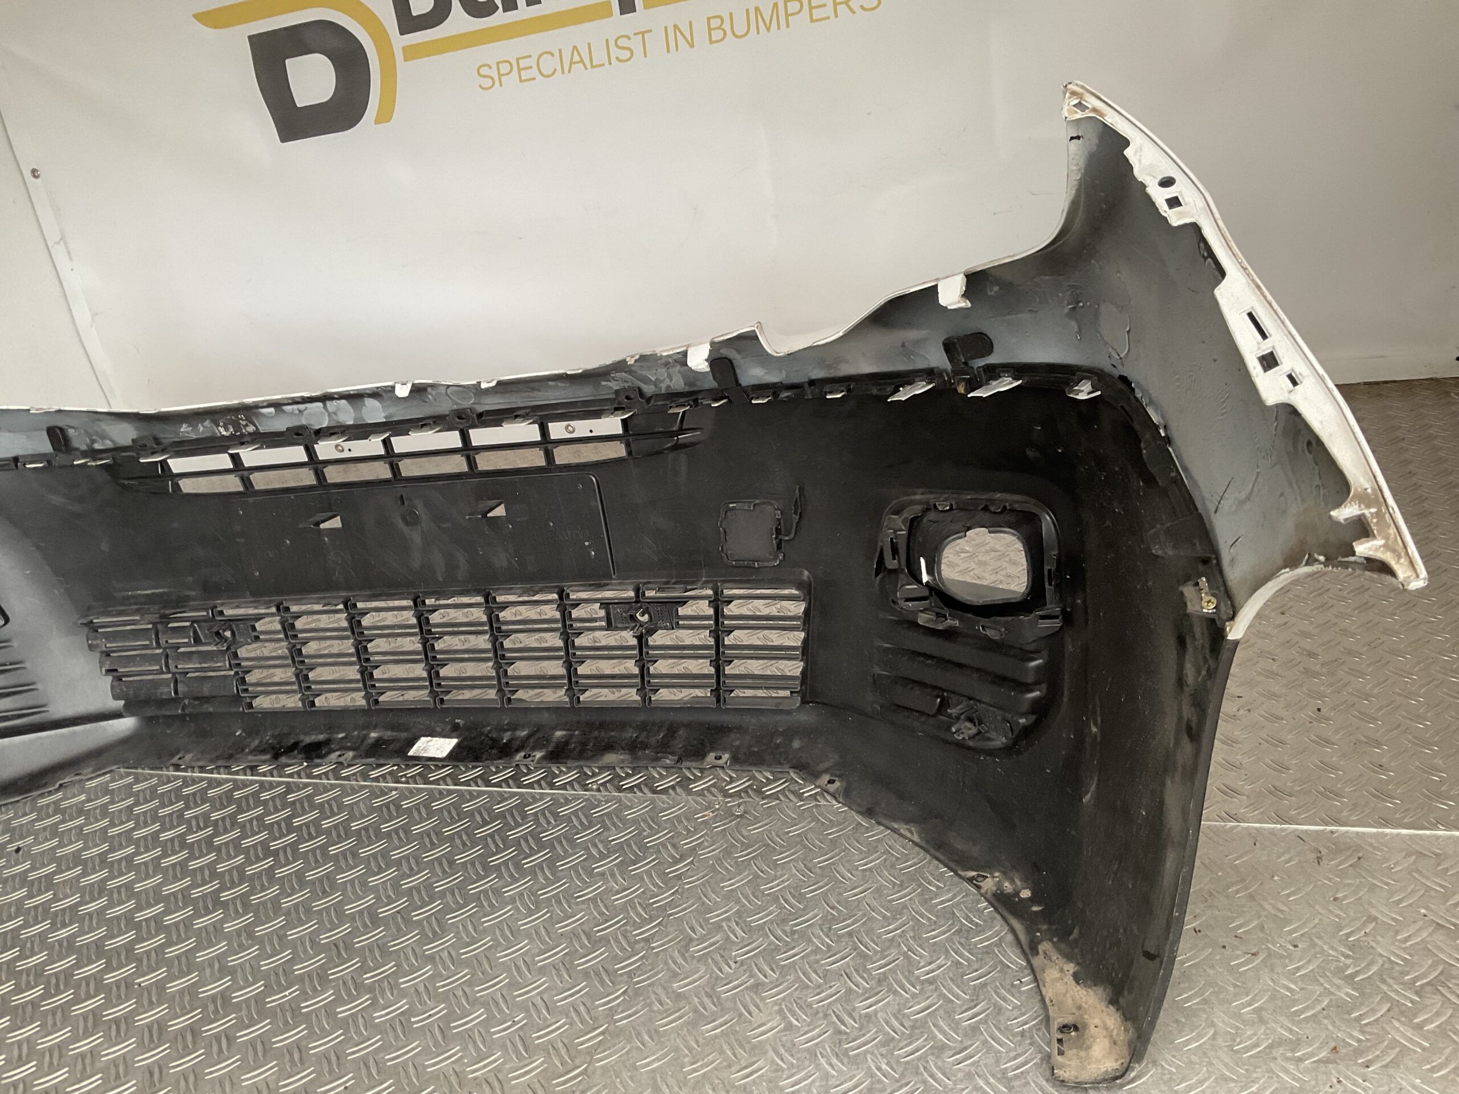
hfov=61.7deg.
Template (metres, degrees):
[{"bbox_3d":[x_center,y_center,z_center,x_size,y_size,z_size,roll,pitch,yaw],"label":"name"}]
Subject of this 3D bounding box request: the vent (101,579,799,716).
[{"bbox_3d":[-0.402,0.143,1.610,1.046,0.169,0.092,-3,25,17],"label":"vent"}]

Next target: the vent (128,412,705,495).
[{"bbox_3d":[-0.436,-0.112,1.539,0.846,0.078,0.061,-3,25,17],"label":"vent"}]

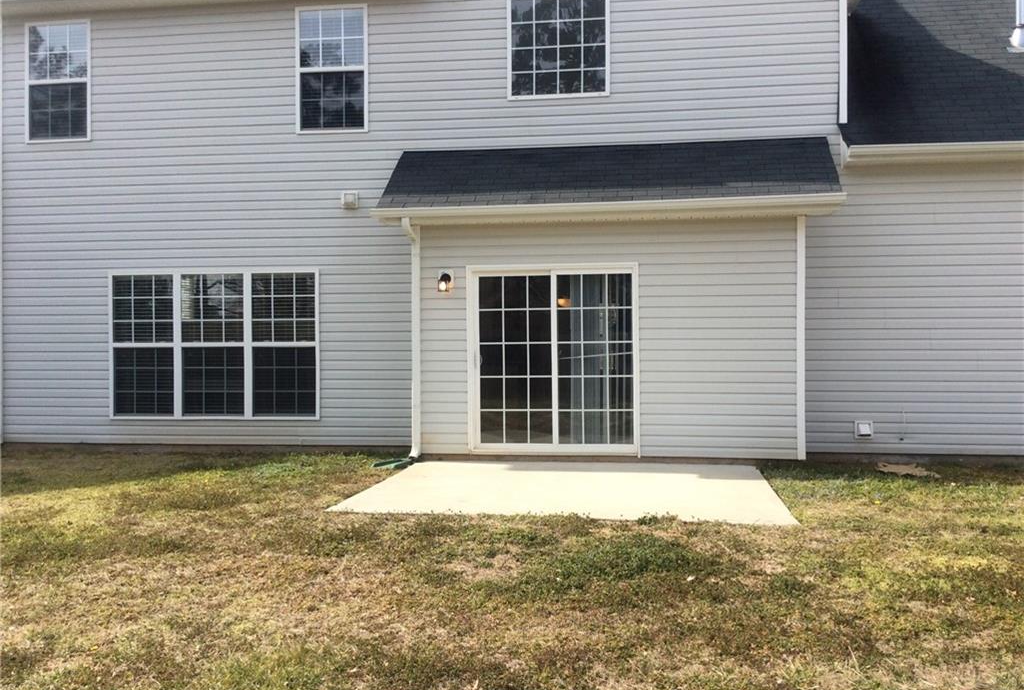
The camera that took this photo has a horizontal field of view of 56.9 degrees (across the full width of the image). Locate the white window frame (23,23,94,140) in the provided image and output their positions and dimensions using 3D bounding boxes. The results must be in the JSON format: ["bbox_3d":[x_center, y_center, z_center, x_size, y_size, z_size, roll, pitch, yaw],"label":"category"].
[{"bbox_3d":[-5.681,-3.294,11.863,0.885,1.523,0.100,0,0,8],"label":"white window frame"}]

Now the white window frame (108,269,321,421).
[{"bbox_3d":[-3.661,0.003,11.604,2.720,1.830,0.100,0,0,8],"label":"white window frame"}]

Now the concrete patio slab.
[{"bbox_3d":[0.555,1.350,8.665,3.640,0.100,3.060,0,0,8],"label":"concrete patio slab"}]

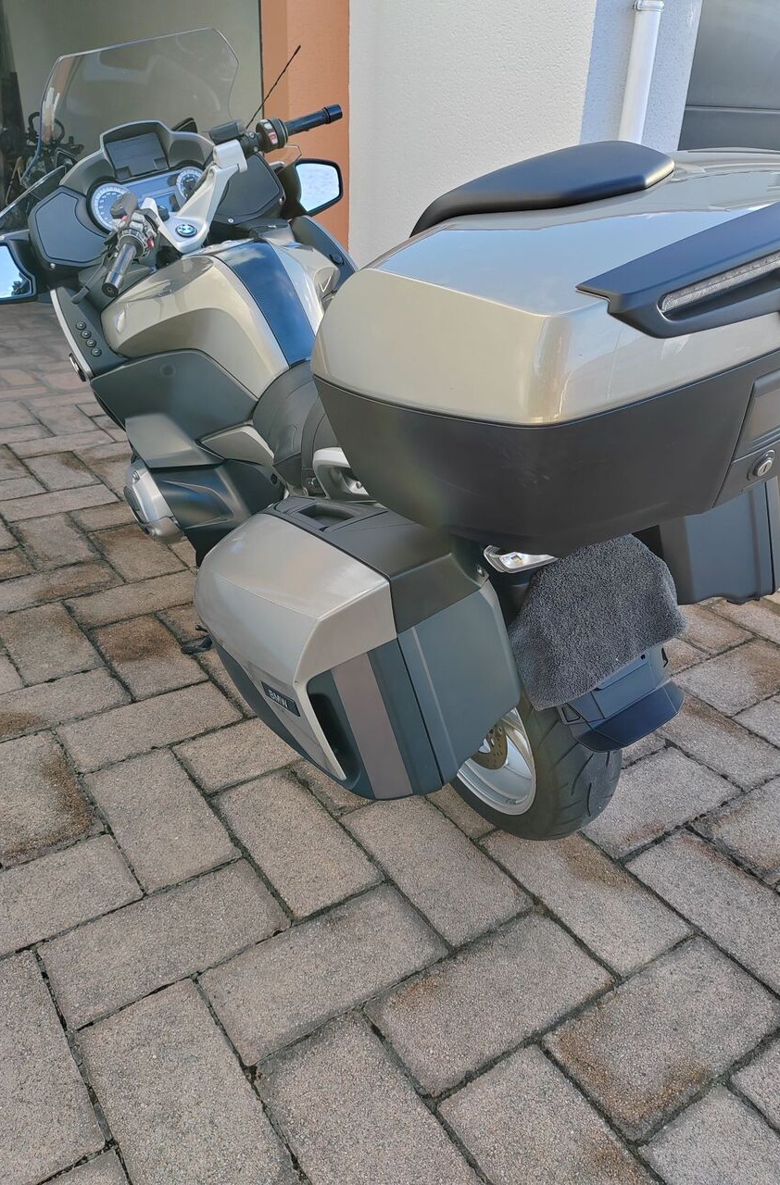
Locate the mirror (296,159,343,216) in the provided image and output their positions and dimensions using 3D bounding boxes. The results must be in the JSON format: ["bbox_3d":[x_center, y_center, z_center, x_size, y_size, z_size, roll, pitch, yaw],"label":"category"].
[{"bbox_3d":[-0.192,-1.077,2.454,0.140,0.128,0.080,-18,35,-12],"label":"mirror"}]

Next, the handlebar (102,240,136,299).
[{"bbox_3d":[-0.538,-0.651,1.850,0.042,0.042,0.160,-2,52,11],"label":"handlebar"}]

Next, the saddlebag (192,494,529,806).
[{"bbox_3d":[-0.073,0.037,1.377,0.280,0.365,0.500,-26,30,-22],"label":"saddlebag"}]

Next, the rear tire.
[{"bbox_3d":[0.193,0.183,1.783,0.180,0.630,0.630,-26,37,-22],"label":"rear tire"}]

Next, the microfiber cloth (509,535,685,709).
[{"bbox_3d":[0.308,0.027,1.339,0.280,0.260,0.120,-26,37,-22],"label":"microfiber cloth"}]

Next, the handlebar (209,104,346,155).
[{"bbox_3d":[-0.278,-1.091,2.196,0.340,0.095,0.110,-26,37,-22],"label":"handlebar"}]

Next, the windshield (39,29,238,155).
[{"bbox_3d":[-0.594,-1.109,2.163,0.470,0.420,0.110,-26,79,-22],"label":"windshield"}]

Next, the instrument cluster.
[{"bbox_3d":[-0.602,-0.982,2.297,0.320,0.140,0.070,-26,12,-22],"label":"instrument cluster"}]

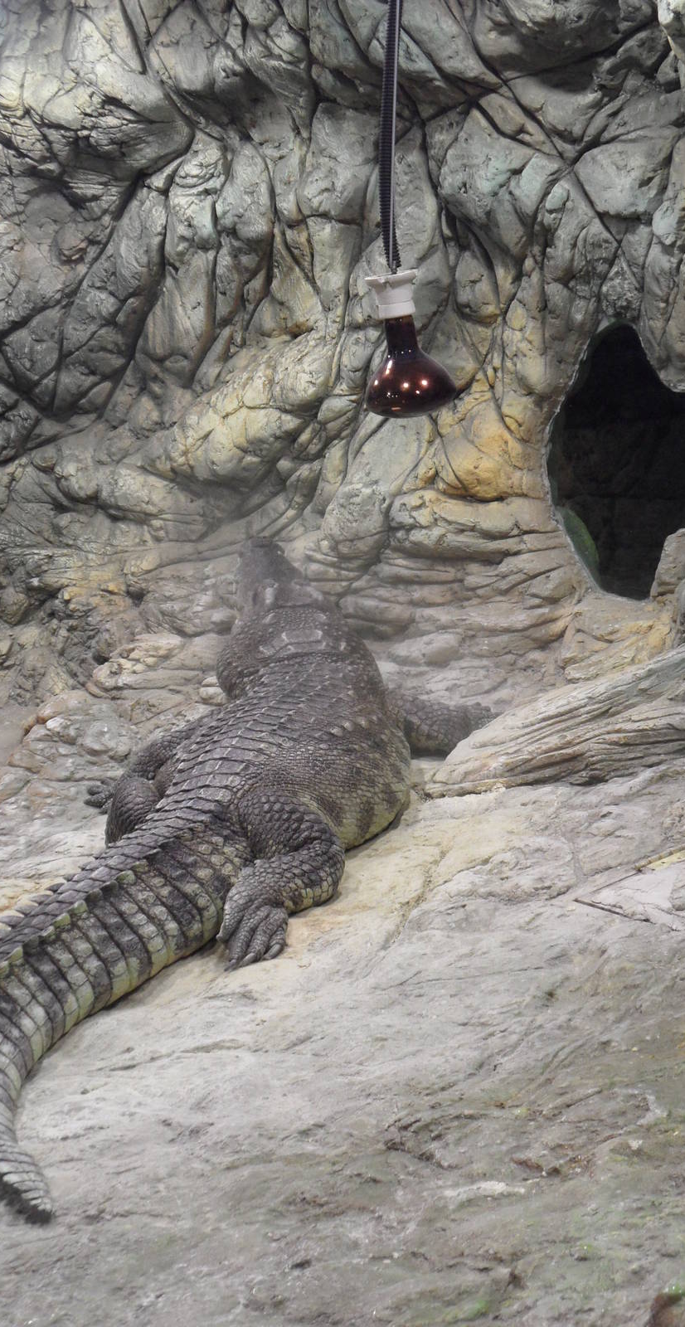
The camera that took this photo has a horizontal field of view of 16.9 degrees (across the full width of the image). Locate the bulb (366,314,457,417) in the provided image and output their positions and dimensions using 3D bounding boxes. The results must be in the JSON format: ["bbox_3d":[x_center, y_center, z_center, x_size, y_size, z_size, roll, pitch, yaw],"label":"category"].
[{"bbox_3d":[0.086,-0.410,3.140,0.125,0.152,0.125,-9,12,3],"label":"bulb"}]

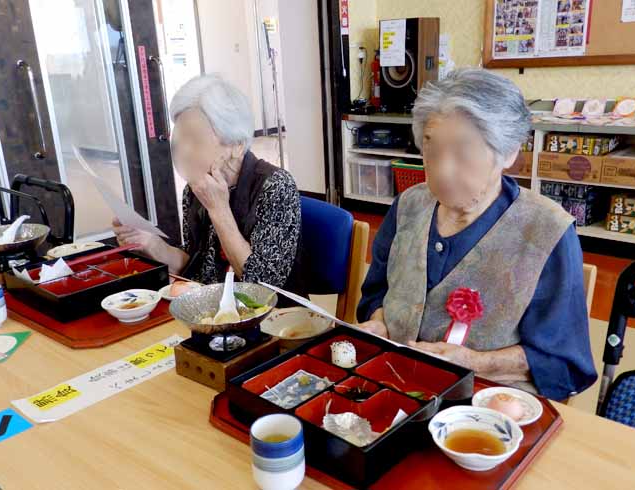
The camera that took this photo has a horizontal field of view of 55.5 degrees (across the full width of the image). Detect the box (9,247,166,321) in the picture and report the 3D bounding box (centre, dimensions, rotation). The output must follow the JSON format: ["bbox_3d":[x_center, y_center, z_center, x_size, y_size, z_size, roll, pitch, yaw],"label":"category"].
[{"bbox_3d":[-0.532,0.083,1.420,0.256,0.053,0.256,14,24,42],"label":"box"}]

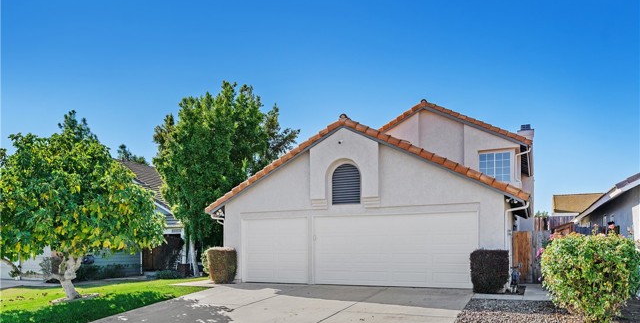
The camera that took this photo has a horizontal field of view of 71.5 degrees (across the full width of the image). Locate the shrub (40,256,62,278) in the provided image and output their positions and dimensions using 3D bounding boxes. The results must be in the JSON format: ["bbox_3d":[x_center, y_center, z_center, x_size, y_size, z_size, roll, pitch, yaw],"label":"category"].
[{"bbox_3d":[-9.906,3.948,16.400,0.800,0.850,0.720,0,-6,0],"label":"shrub"}]

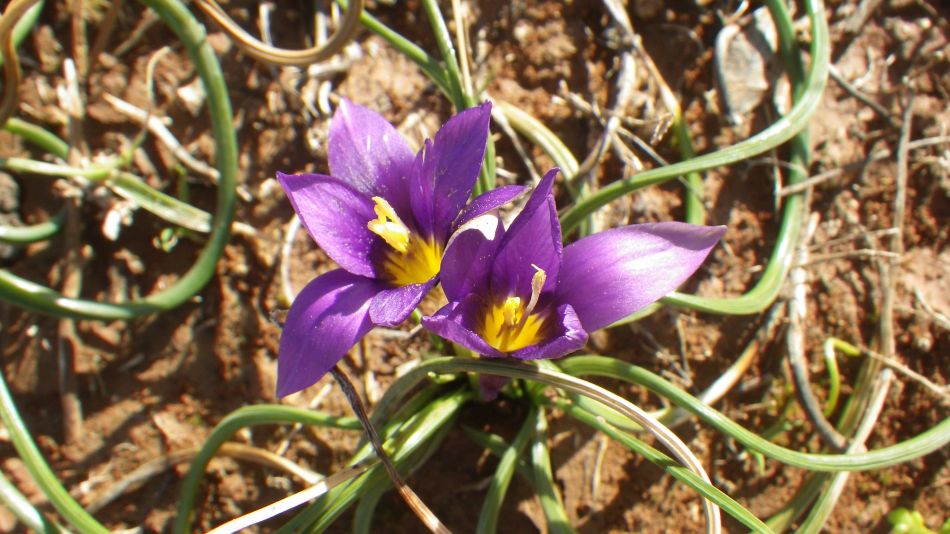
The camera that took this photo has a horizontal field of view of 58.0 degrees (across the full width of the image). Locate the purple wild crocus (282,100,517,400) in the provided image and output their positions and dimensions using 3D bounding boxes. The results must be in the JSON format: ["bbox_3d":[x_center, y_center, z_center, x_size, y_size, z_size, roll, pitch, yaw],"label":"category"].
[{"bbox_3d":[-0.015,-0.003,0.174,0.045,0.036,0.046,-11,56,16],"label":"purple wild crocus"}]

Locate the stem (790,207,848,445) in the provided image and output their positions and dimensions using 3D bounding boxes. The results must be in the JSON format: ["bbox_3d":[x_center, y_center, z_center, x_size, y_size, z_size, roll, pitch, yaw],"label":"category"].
[{"bbox_3d":[0.080,0.013,0.203,0.011,0.005,0.064,5,57,3],"label":"stem"}]

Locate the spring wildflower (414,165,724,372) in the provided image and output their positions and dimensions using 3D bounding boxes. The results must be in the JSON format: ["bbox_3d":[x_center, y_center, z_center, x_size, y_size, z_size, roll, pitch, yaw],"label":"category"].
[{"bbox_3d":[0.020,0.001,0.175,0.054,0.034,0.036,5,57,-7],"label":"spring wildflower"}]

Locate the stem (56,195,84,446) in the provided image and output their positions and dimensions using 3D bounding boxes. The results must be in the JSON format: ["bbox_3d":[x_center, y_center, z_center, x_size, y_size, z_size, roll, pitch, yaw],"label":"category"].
[{"bbox_3d":[-0.096,0.010,0.205,0.005,0.005,0.070,-12,58,-7],"label":"stem"}]

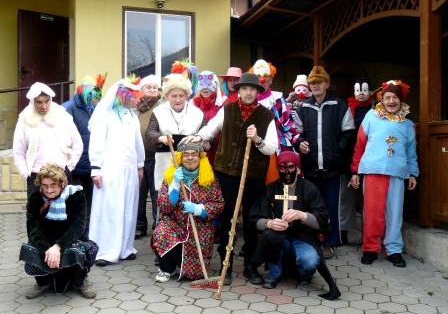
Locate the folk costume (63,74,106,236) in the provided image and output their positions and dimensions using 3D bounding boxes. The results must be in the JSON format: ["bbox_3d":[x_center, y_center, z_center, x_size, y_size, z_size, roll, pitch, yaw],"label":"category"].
[{"bbox_3d":[-1.384,0.051,5.950,0.540,1.750,0.420,-1,1,-30],"label":"folk costume"}]

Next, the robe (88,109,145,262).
[{"bbox_3d":[-0.993,0.261,5.500,0.530,1.420,0.420,0,1,-17],"label":"robe"}]

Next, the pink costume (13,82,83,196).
[{"bbox_3d":[-1.586,0.157,5.350,0.600,1.670,0.400,0,1,-7],"label":"pink costume"}]

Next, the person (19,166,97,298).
[{"bbox_3d":[-1.287,0.531,4.726,0.600,1.020,0.660,-1,6,-7],"label":"person"}]

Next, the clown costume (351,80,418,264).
[{"bbox_3d":[1.450,0.114,5.404,0.600,1.560,0.380,0,6,0],"label":"clown costume"}]

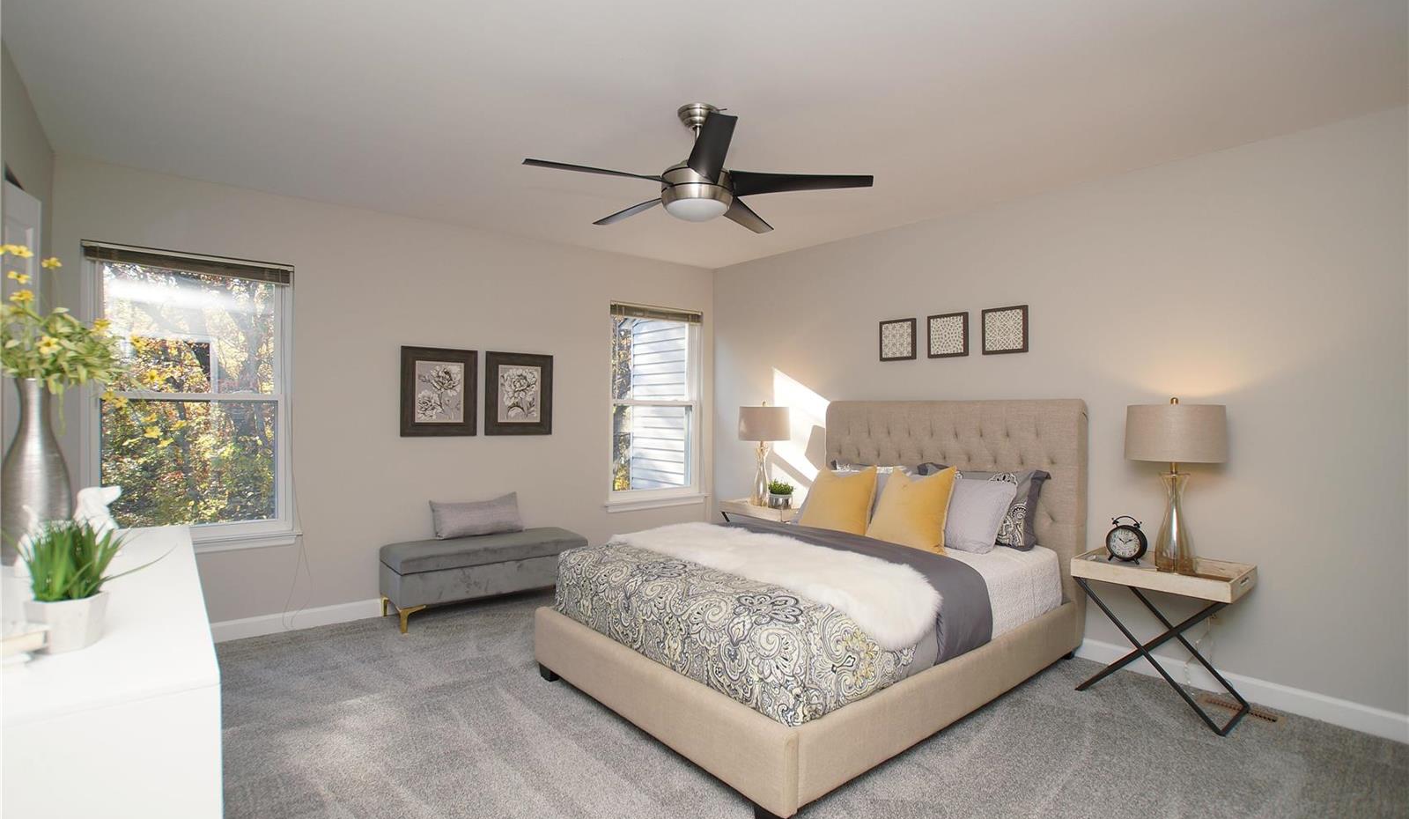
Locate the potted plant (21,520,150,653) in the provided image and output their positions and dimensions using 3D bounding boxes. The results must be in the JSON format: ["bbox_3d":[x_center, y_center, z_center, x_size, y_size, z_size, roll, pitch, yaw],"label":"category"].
[{"bbox_3d":[-1.140,0.313,1.145,0.147,0.210,0.142,1,0,-43],"label":"potted plant"}]

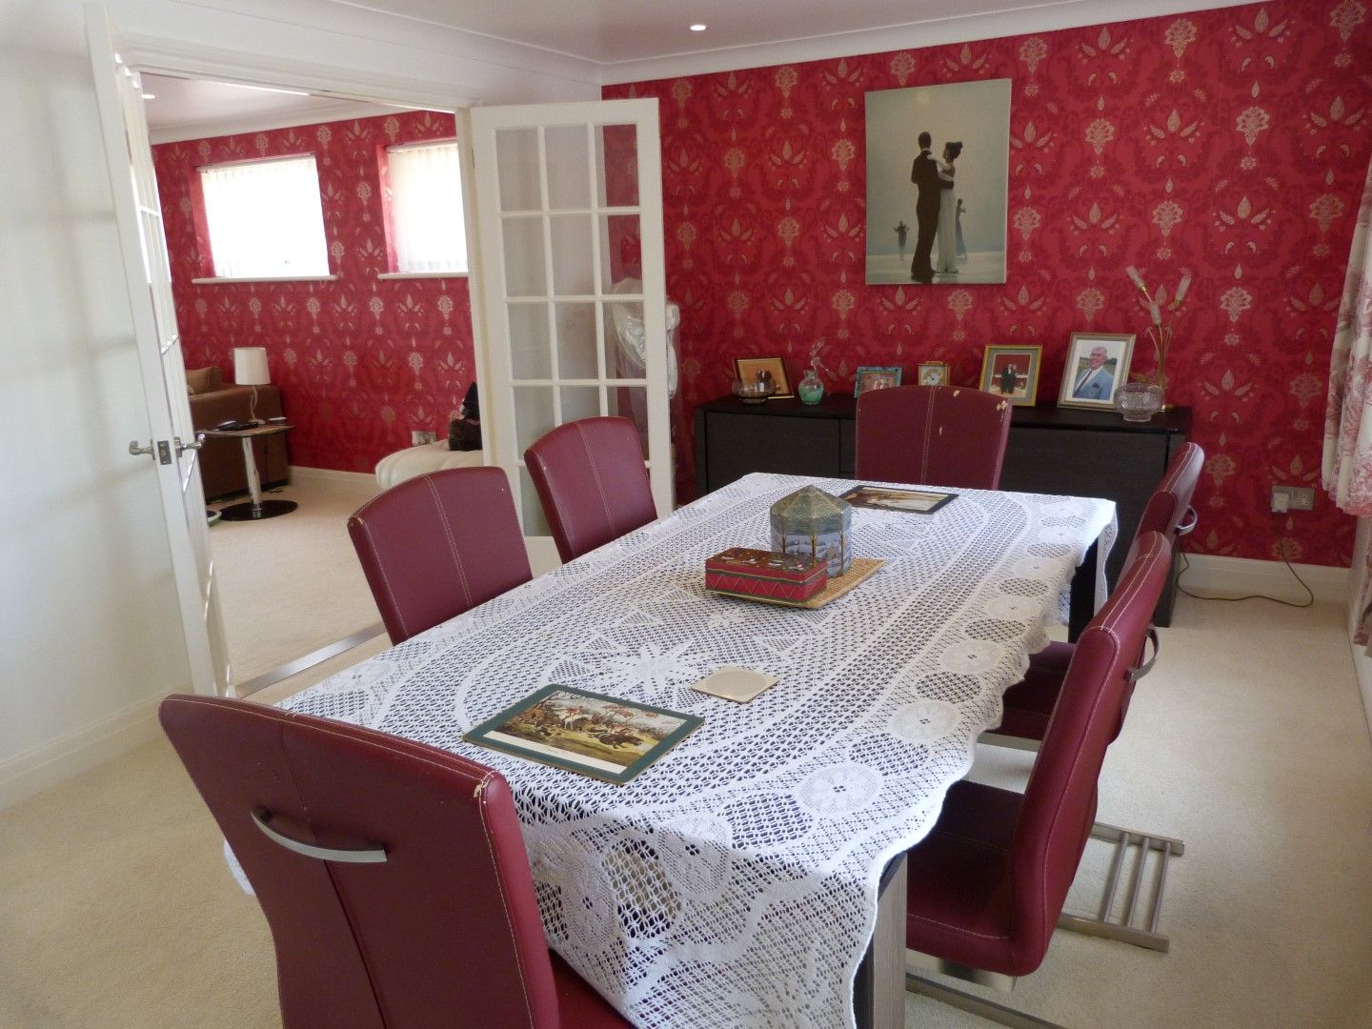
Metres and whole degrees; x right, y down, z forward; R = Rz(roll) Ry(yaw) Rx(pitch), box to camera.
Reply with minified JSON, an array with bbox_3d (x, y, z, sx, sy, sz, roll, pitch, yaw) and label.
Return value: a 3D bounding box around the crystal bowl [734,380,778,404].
[{"bbox_3d":[0.310,-0.550,4.430,0.200,0.100,0.200,-2,15,1],"label":"crystal bowl"}]

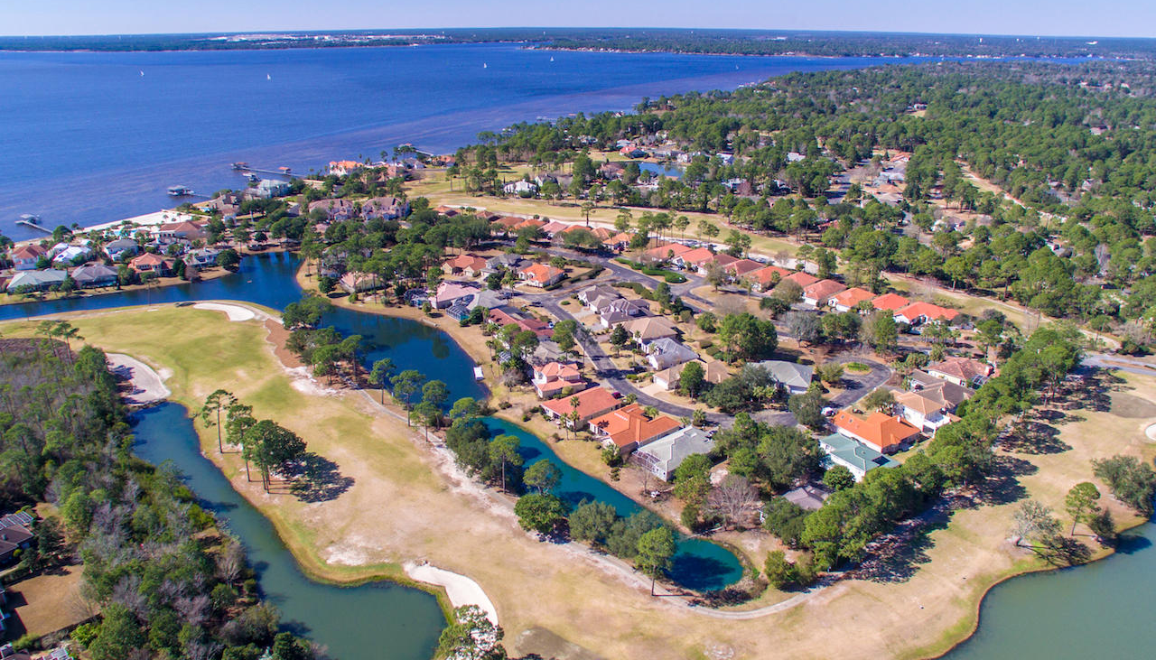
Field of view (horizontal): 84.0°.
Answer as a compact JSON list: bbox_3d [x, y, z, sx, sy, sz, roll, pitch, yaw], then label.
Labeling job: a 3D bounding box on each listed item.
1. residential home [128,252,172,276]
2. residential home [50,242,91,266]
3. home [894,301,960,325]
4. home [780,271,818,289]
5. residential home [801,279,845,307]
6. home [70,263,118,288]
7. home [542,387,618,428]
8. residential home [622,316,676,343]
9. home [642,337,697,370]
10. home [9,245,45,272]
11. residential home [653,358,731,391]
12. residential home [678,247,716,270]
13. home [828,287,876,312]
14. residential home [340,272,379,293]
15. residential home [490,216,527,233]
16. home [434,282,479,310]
[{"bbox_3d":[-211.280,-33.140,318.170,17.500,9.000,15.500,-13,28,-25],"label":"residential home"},{"bbox_3d":[-254.670,-37.710,324.250,13.370,7.820,16.970,-9,27,-18],"label":"residential home"},{"bbox_3d":[140.910,-6.270,259.810,21.600,5.860,16.660,-19,31,-35],"label":"home"},{"bbox_3d":[101.300,-22.630,300.070,22.500,6.000,13.000,-20,32,-36],"label":"home"},{"bbox_3d":[105.340,-17.390,278.490,23.400,5.800,10.900,-20,32,-35],"label":"residential home"},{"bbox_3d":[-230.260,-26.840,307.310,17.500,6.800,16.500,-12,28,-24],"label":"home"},{"bbox_3d":[1.770,22.900,202.670,20.000,6.200,15.000,-20,32,-36],"label":"home"},{"bbox_3d":[27.060,-0.830,242.340,18.700,7.300,15.000,-9,27,-19],"label":"residential home"},{"bbox_3d":[32.150,7.260,225.890,15.400,7.000,13.700,-8,27,-16],"label":"home"},{"bbox_3d":[-271.850,-36.200,319.730,12.340,8.950,11.830,-5,26,-10],"label":"home"},{"bbox_3d":[39.740,15.070,219.430,22.500,6.200,16.000,-17,30,-32],"label":"residential home"},{"bbox_3d":[56.800,-35.590,316.310,19.500,5.800,12.000,-22,33,-38],"label":"residential home"},{"bbox_3d":[117.980,-13.980,276.190,20.880,5.860,10.800,-19,31,-34],"label":"home"},{"bbox_3d":[-99.770,-24.060,297.820,15.430,5.660,16.460,-21,32,-37],"label":"residential home"},{"bbox_3d":[-42.260,-61.180,369.240,12.500,6.000,23.800,13,28,24],"label":"residential home"},{"bbox_3d":[-54.000,-16.260,281.260,20.880,5.660,12.650,-14,29,-27],"label":"home"}]

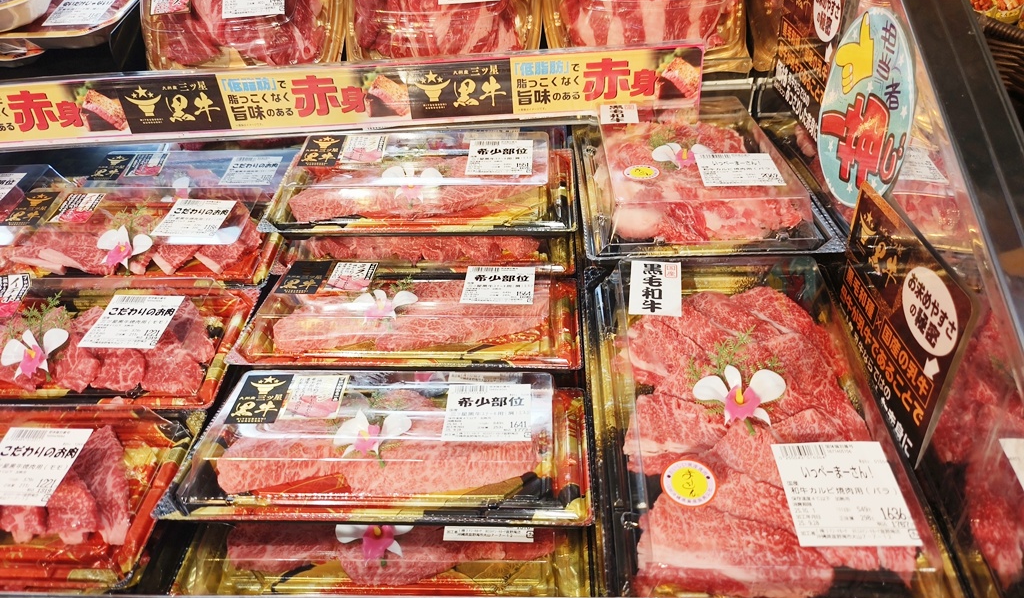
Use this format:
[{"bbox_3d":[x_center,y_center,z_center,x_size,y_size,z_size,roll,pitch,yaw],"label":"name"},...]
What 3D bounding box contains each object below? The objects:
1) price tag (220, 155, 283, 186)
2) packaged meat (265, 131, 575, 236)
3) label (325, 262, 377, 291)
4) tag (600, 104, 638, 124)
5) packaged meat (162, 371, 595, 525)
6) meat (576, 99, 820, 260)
[{"bbox_3d":[-0.307,-0.152,0.805,0.059,0.002,0.059,1,44,-1],"label":"price tag"},{"bbox_3d":[-0.082,-0.108,0.643,0.283,0.056,0.138,0,43,3],"label":"packaged meat"},{"bbox_3d":[-0.140,-0.020,0.596,0.039,0.002,0.047,-1,32,0],"label":"label"},{"bbox_3d":[0.100,-0.173,0.635,0.034,0.002,0.048,1,35,7],"label":"tag"},{"bbox_3d":[-0.087,0.102,0.485,0.284,0.054,0.139,0,30,3],"label":"packaged meat"},{"bbox_3d":[0.149,-0.110,0.588,0.183,0.052,0.272,-2,35,3],"label":"meat"}]

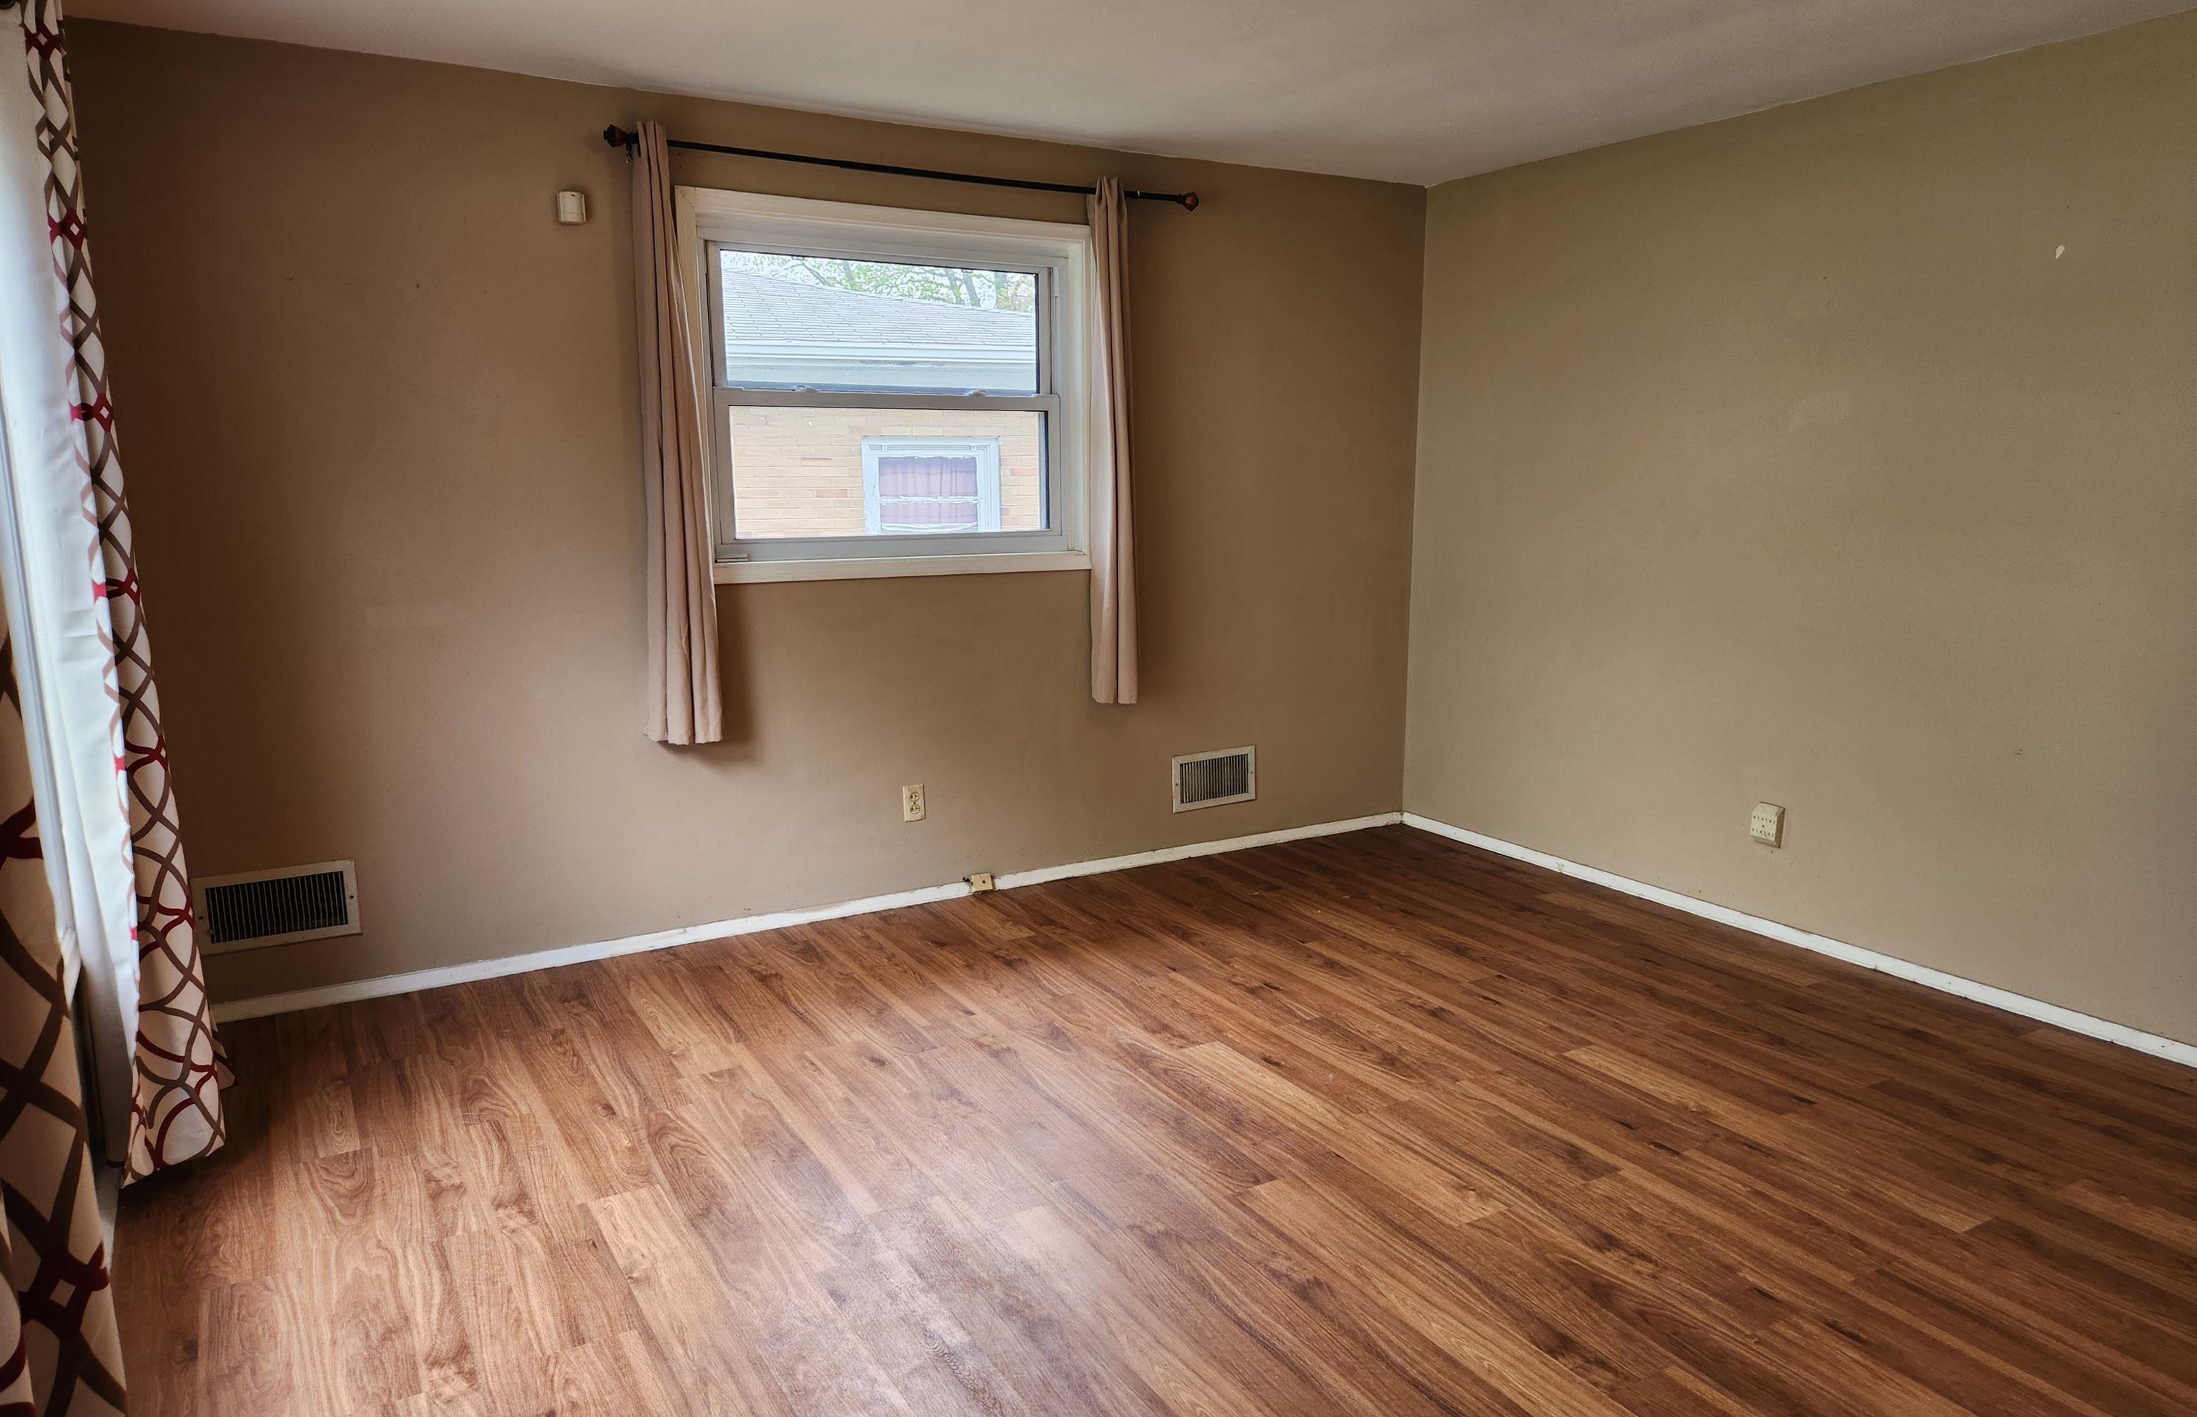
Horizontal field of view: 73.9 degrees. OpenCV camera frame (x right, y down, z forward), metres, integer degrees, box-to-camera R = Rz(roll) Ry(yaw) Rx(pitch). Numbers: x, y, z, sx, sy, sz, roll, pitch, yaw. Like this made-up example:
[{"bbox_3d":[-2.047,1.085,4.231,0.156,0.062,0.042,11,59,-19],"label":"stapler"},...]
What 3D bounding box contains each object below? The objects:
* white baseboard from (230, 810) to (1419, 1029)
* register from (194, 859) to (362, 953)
[{"bbox_3d":[-0.575,0.616,4.765,4.168,0.056,0.016,-6,11,-30],"label":"white baseboard"},{"bbox_3d":[-2.139,0.521,3.815,0.363,0.203,0.022,-6,11,-30],"label":"register"}]

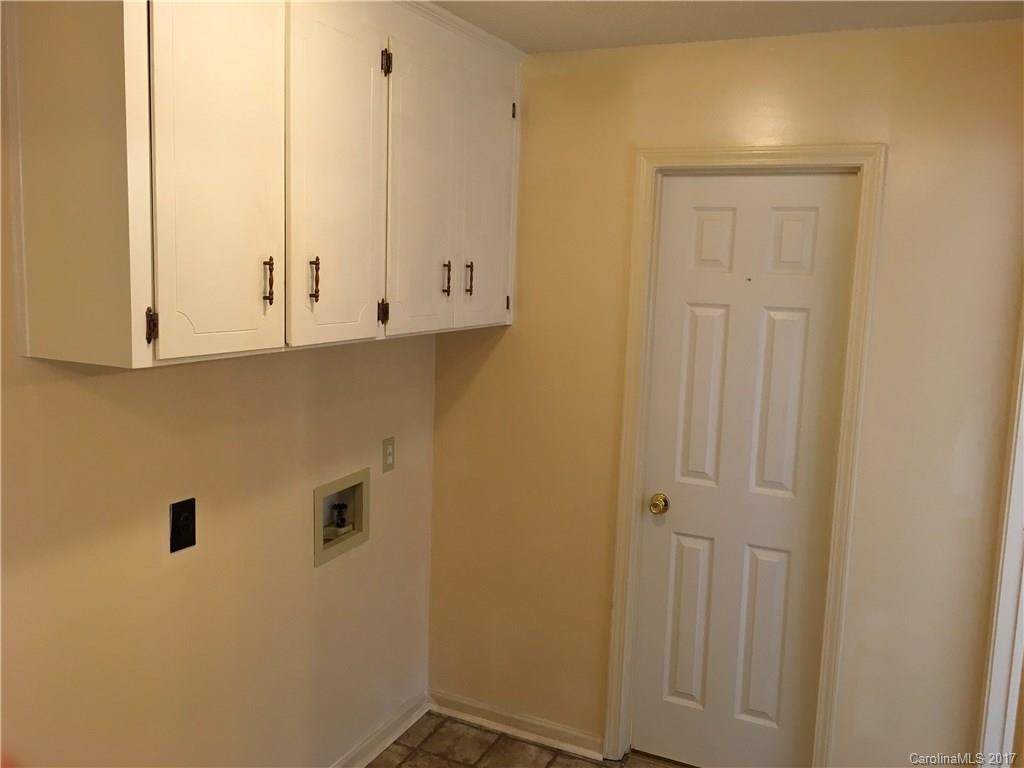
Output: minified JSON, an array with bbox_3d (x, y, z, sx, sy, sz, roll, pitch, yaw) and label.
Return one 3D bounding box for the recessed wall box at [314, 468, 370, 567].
[{"bbox_3d":[-0.569,0.418,2.746,0.088,0.247,0.287,6,9,24],"label":"recessed wall box"}]

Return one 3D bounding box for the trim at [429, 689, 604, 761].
[{"bbox_3d":[-0.004,1.265,3.201,0.725,0.070,0.023,6,9,24],"label":"trim"}]

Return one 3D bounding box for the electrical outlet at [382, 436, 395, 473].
[{"bbox_3d":[-0.419,0.244,2.936,0.010,0.113,0.069,6,9,24],"label":"electrical outlet"}]

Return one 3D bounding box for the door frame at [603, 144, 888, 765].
[{"bbox_3d":[0.723,0.319,2.808,0.744,2.102,0.128,6,9,24],"label":"door frame"}]

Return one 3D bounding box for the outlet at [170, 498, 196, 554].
[{"bbox_3d":[-0.808,0.350,2.108,0.011,0.121,0.077,6,9,24],"label":"outlet"}]

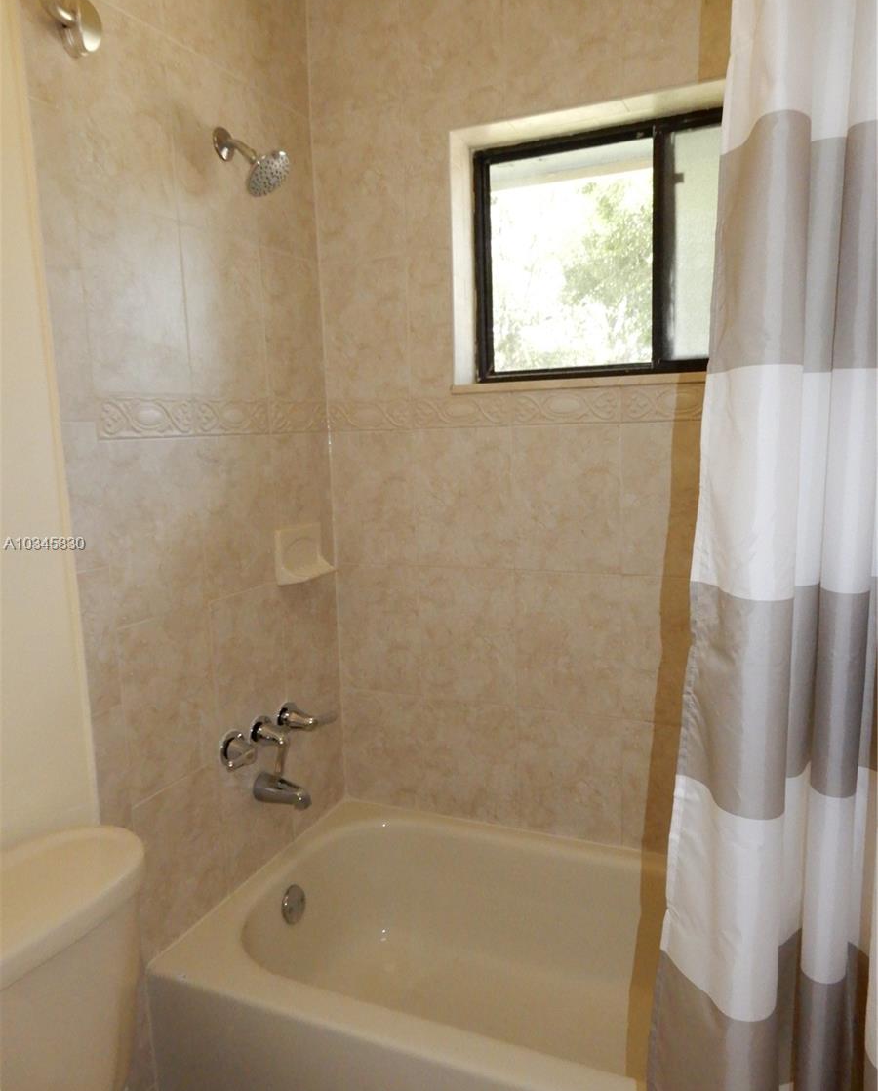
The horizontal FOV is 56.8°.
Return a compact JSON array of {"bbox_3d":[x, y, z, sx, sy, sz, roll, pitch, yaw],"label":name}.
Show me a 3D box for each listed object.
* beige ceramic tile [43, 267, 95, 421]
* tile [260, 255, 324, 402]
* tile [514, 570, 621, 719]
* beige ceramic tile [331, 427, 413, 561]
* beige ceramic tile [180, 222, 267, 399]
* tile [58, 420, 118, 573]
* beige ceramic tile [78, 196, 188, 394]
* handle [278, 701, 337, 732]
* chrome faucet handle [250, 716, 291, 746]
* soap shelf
[{"bbox_3d":[-0.622,-0.334,1.366,0.011,0.252,0.073,2,9,24],"label":"beige ceramic tile"},{"bbox_3d":[-0.352,-0.518,1.953,0.012,0.339,0.249,2,9,24],"label":"tile"},{"bbox_3d":[0.305,0.232,1.921,0.252,0.341,0.011,2,9,24],"label":"tile"},{"bbox_3d":[-0.166,-0.121,2.062,0.236,0.339,0.010,2,9,24],"label":"beige ceramic tile"},{"bbox_3d":[-0.455,-0.482,1.726,0.012,0.339,0.251,2,9,24],"label":"beige ceramic tile"},{"bbox_3d":[-0.610,-0.085,1.402,0.010,0.256,0.066,2,9,25],"label":"tile"},{"bbox_3d":[-0.554,-0.443,1.495,0.010,0.338,0.245,2,9,25],"label":"beige ceramic tile"},{"bbox_3d":[-0.322,0.405,1.959,0.077,0.066,0.133,2,9,25],"label":"handle"},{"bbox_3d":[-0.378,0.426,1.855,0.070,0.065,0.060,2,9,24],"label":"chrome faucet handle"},{"bbox_3d":[-0.321,0.019,1.978,0.055,0.125,0.175,2,9,24],"label":"soap shelf"}]

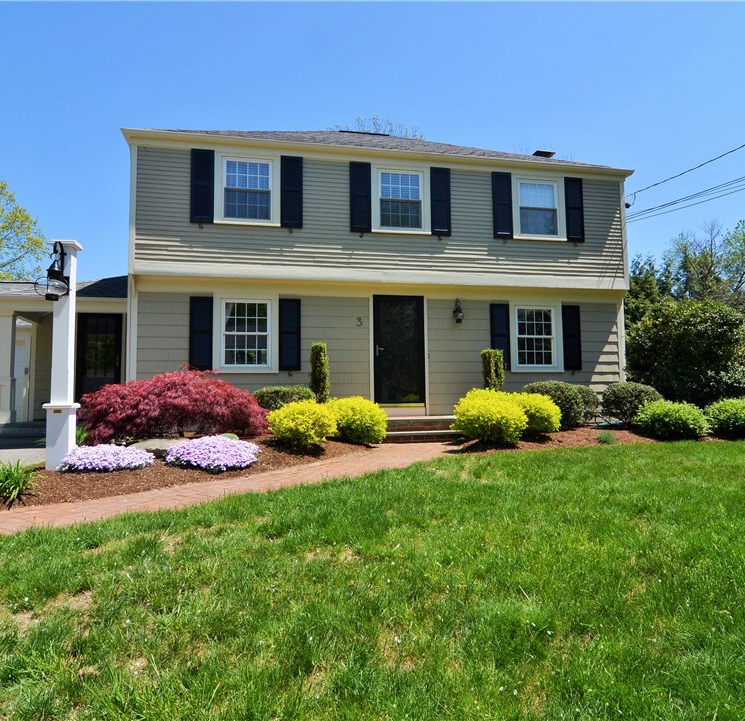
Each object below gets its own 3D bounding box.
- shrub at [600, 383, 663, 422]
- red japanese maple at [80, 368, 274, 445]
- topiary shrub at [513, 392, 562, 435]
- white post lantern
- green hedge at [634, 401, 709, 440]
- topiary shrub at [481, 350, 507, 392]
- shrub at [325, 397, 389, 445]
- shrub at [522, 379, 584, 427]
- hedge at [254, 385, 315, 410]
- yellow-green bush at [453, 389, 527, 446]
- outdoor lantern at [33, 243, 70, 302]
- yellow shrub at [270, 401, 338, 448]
[{"bbox_3d":[4.894,0.830,10.174,1.040,0.780,1.000,0,-4,-11],"label":"shrub"},{"bbox_3d":[-2.969,0.721,7.963,2.800,1.120,2.200,0,-4,-11],"label":"red japanese maple"},{"bbox_3d":[2.681,0.905,9.127,1.000,0.700,0.970,0,-4,-11],"label":"topiary shrub"},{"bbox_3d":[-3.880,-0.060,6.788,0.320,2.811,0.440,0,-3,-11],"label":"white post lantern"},{"bbox_3d":[4.835,0.980,8.729,1.100,0.640,1.050,0,-4,-11],"label":"green hedge"},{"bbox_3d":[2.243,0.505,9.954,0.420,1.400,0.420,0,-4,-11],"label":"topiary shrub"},{"bbox_3d":[-0.262,0.953,8.650,1.001,0.726,1.001,0,-3,-11],"label":"shrub"},{"bbox_3d":[3.252,0.785,9.724,1.060,0.800,1.020,0,-4,-11],"label":"shrub"},{"bbox_3d":[-1.421,0.821,8.850,0.980,0.826,0.980,0,-3,-11],"label":"hedge"},{"bbox_3d":[1.838,0.881,8.500,1.130,0.853,1.130,0,-3,-11],"label":"yellow-green bush"},{"bbox_3d":[-3.833,-1.063,6.563,0.330,0.695,0.490,0,-3,-11],"label":"outdoor lantern"},{"bbox_3d":[-1.057,0.997,8.326,1.060,0.720,1.020,0,-4,-11],"label":"yellow shrub"}]

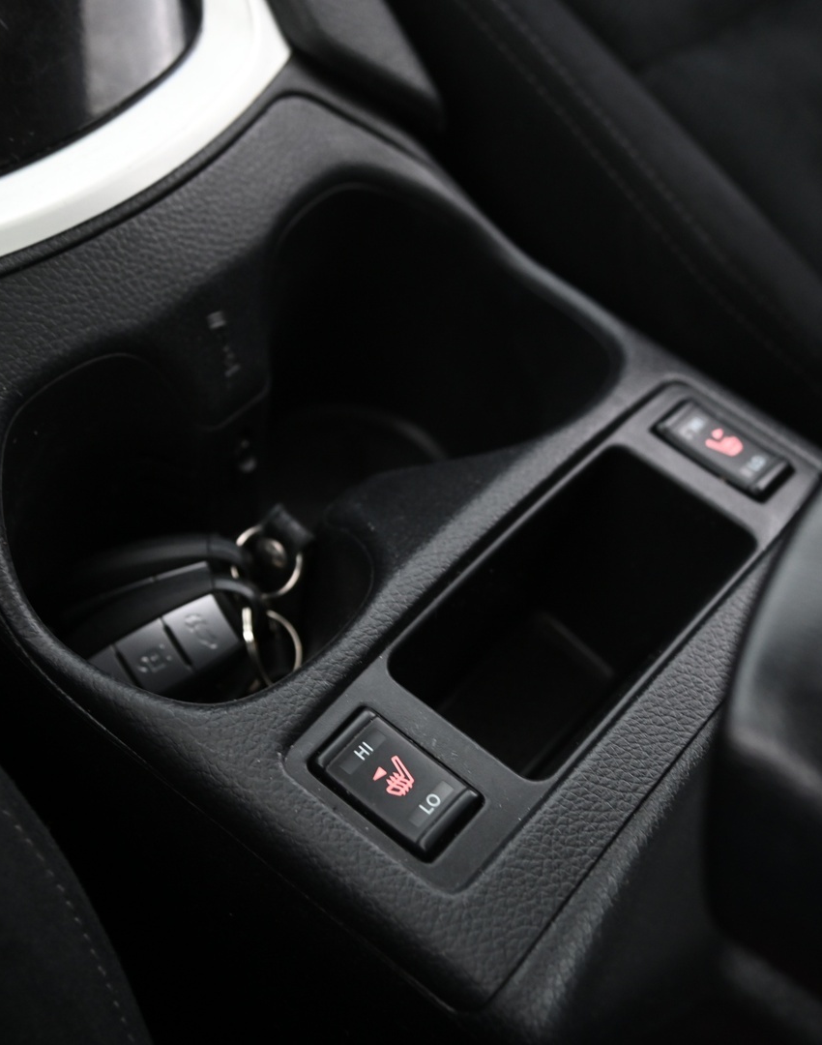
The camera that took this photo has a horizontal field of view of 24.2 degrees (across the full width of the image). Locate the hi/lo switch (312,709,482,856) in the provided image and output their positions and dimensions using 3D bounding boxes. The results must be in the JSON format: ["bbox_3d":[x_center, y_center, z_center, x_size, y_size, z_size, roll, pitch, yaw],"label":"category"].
[{"bbox_3d":[-0.004,0.062,0.447,0.036,0.009,0.021,35,50,17],"label":"hi/lo switch"}]

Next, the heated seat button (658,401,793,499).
[{"bbox_3d":[0.088,-0.020,0.543,0.036,0.009,0.021,35,50,17],"label":"heated seat button"}]

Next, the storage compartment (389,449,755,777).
[{"bbox_3d":[0.039,0.038,0.514,0.050,0.056,0.110,35,50,17],"label":"storage compartment"}]

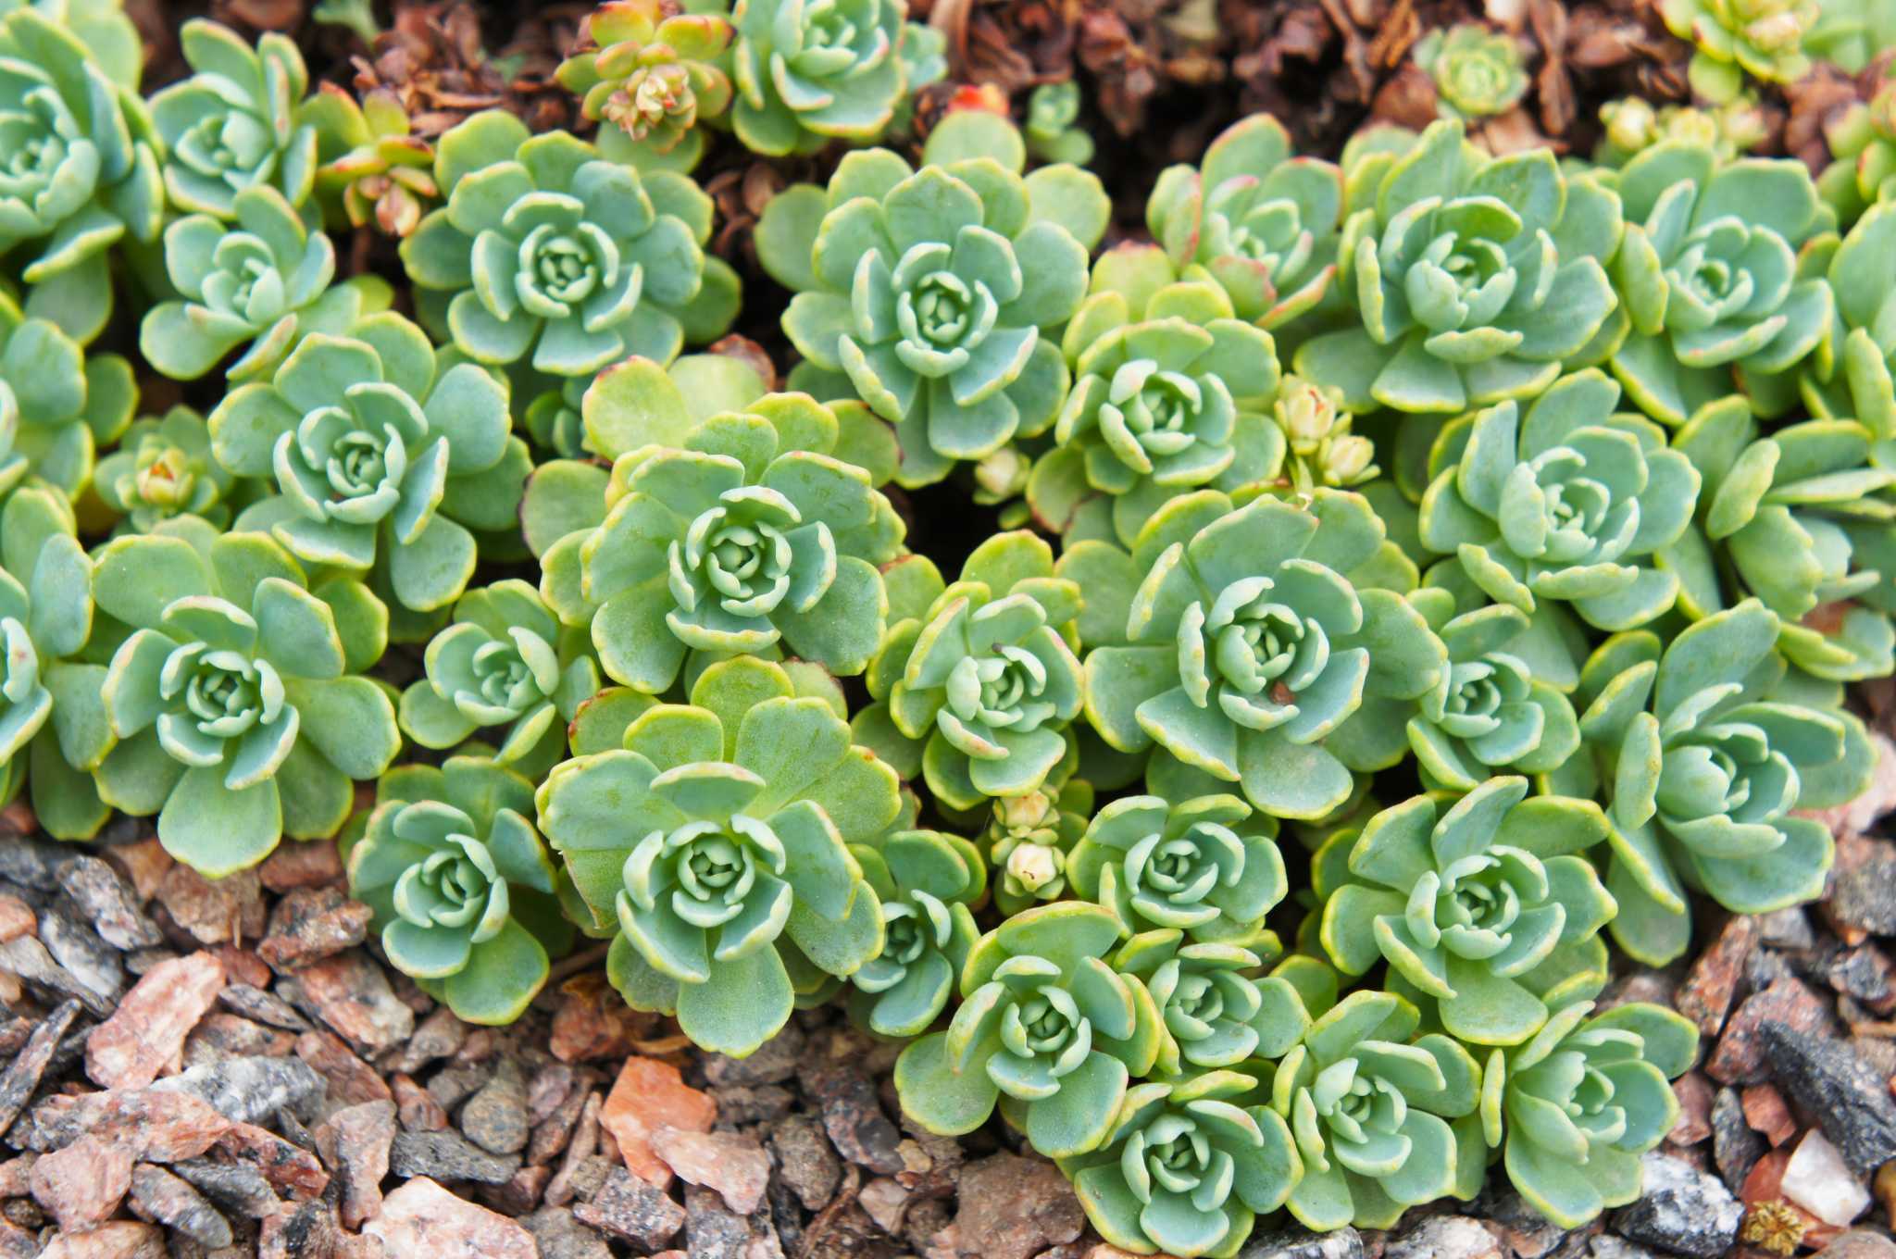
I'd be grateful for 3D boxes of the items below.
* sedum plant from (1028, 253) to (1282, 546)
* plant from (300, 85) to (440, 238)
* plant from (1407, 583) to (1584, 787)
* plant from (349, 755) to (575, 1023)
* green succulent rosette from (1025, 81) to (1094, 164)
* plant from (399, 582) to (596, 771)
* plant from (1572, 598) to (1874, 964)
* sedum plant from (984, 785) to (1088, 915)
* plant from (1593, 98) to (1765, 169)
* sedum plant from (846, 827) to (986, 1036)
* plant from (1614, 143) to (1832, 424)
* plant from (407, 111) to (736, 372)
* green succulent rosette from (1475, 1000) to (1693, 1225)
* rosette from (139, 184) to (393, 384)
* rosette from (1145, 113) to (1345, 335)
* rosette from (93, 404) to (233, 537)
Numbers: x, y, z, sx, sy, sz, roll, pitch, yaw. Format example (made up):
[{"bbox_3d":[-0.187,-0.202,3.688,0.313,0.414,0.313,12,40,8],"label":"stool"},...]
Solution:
[{"bbox_3d":[0.029,-0.034,0.628,0.038,0.018,0.040,0,50,0],"label":"sedum plant"},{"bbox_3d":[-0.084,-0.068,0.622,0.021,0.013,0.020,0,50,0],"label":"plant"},{"bbox_3d":[0.075,0.008,0.593,0.025,0.013,0.026,0,50,0],"label":"plant"},{"bbox_3d":[-0.064,0.034,0.571,0.030,0.016,0.032,0,50,0],"label":"plant"},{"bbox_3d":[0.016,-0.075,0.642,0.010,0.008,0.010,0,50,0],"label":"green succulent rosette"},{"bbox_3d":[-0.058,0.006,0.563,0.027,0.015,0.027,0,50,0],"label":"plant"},{"bbox_3d":[0.104,0.020,0.583,0.041,0.022,0.042,0,50,0],"label":"plant"},{"bbox_3d":[0.012,0.030,0.580,0.014,0.012,0.012,0,50,0],"label":"sedum plant"},{"bbox_3d":[0.107,-0.072,0.628,0.025,0.013,0.016,0,50,0],"label":"plant"},{"bbox_3d":[-0.005,0.038,0.536,0.020,0.014,0.024,0,50,0],"label":"sedum plant"},{"bbox_3d":[0.115,-0.052,0.643,0.035,0.019,0.038,0,50,0],"label":"plant"},{"bbox_3d":[-0.053,-0.053,0.603,0.047,0.022,0.044,0,50,0],"label":"plant"},{"bbox_3d":[0.076,0.057,0.512,0.025,0.014,0.025,0,50,0],"label":"green succulent rosette"},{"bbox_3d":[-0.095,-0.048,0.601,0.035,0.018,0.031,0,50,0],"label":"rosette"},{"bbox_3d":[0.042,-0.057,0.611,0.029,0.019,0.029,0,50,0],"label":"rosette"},{"bbox_3d":[-0.115,-0.024,0.635,0.021,0.009,0.019,0,50,0],"label":"rosette"}]

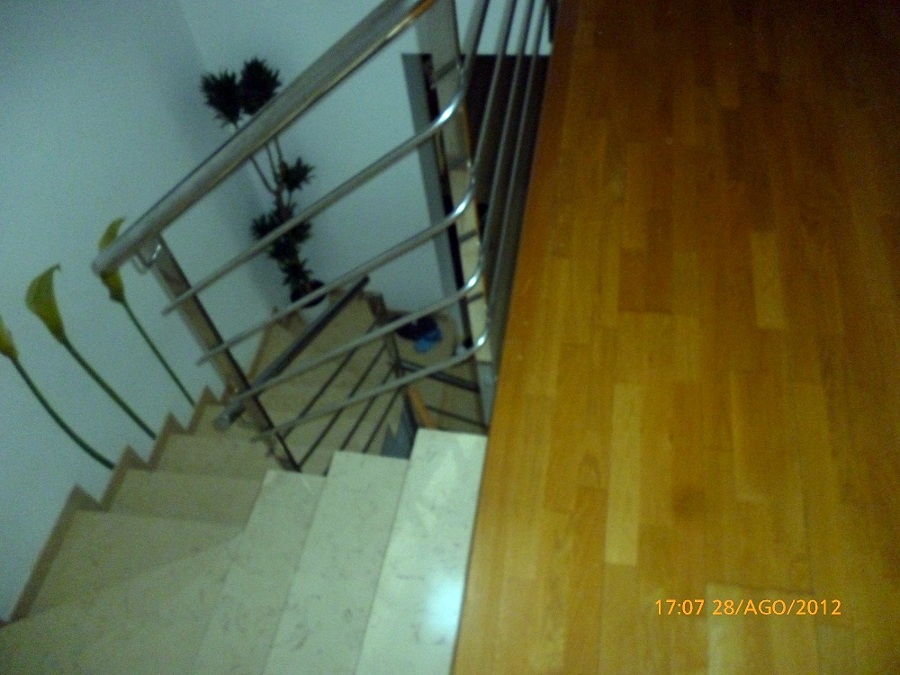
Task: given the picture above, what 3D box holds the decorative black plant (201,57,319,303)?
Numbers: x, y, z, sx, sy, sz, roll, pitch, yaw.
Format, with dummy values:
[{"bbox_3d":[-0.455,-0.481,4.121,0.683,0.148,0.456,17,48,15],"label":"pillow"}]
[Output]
[{"bbox_3d":[-0.828,-0.655,3.783,0.423,1.692,0.378,4,54,11],"label":"decorative black plant"}]

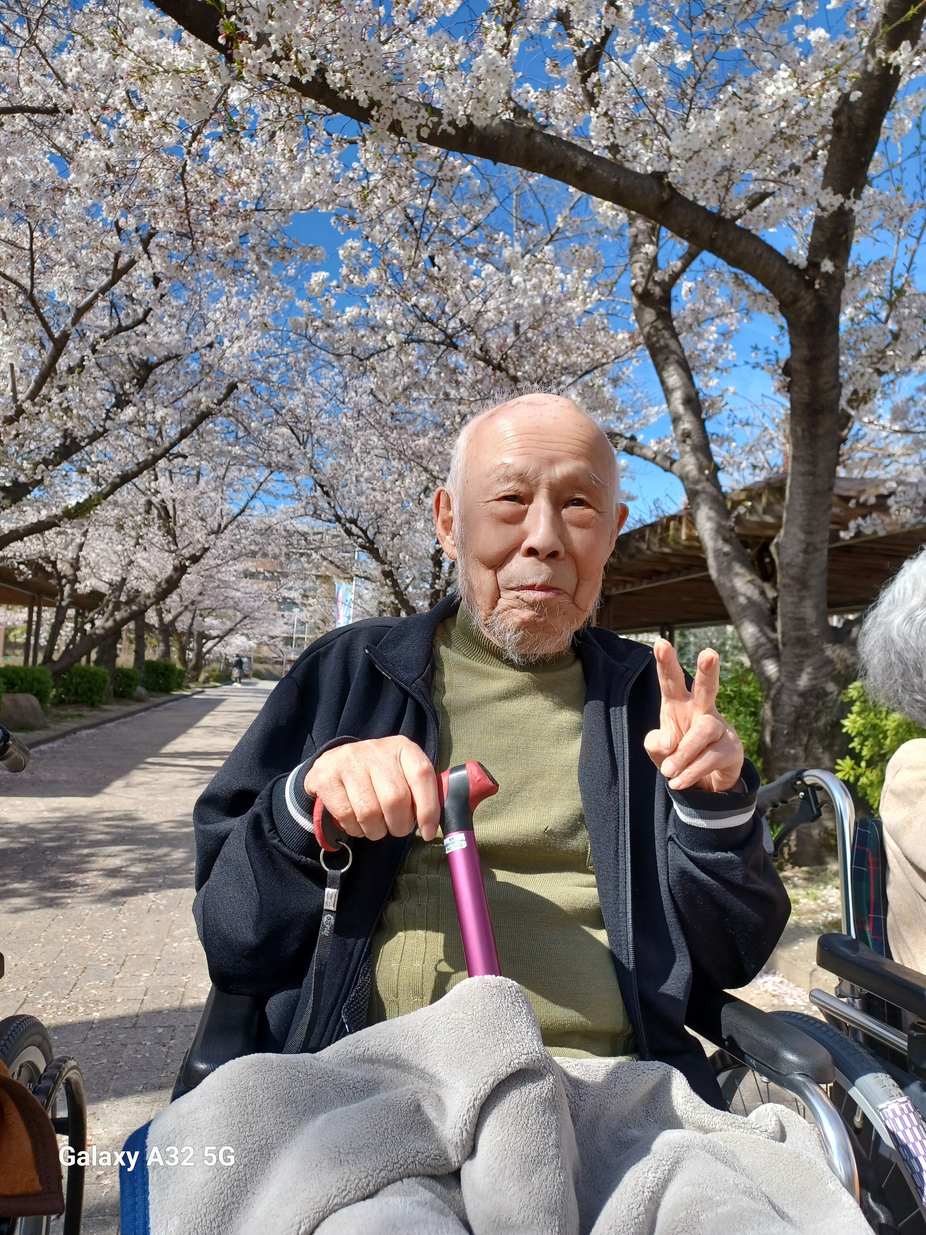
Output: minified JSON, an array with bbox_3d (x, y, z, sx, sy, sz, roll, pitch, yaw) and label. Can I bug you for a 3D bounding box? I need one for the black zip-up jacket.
[{"bbox_3d":[0.022,0.222,0.840,0.560,0.540,0.360,3,-4,-9],"label":"black zip-up jacket"}]

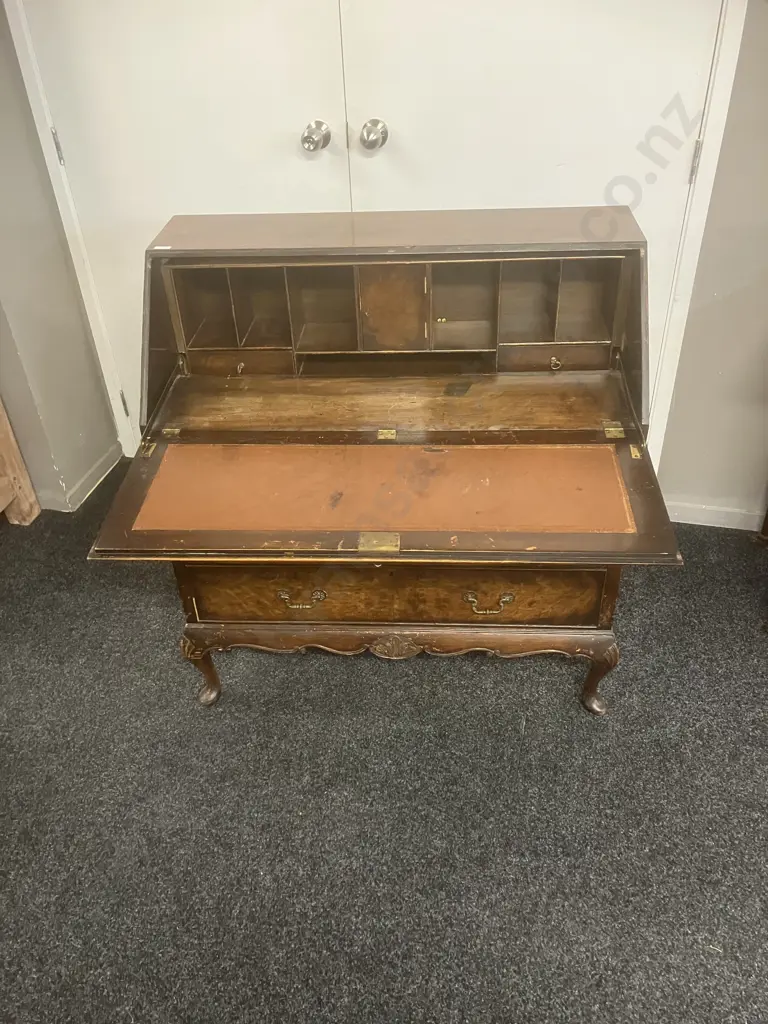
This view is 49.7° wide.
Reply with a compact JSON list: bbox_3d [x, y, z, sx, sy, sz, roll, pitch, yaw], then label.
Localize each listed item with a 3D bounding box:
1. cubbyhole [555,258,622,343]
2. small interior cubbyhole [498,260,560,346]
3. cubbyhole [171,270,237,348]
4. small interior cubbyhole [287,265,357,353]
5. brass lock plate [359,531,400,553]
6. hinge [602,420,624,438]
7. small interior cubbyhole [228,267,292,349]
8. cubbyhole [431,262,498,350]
[{"bbox_3d":[0.388,-0.434,1.617,0.104,0.165,0.142,0,37,4],"label":"cubbyhole"},{"bbox_3d":[0.279,-0.434,1.624,0.106,0.165,0.142,0,37,4],"label":"small interior cubbyhole"},{"bbox_3d":[-0.341,-0.436,1.667,0.103,0.165,0.142,0,37,4],"label":"cubbyhole"},{"bbox_3d":[-0.113,-0.430,1.654,0.125,0.177,0.142,0,37,4],"label":"small interior cubbyhole"},{"bbox_3d":[-0.007,0.045,1.248,0.061,0.005,0.046,0,37,4],"label":"brass lock plate"},{"bbox_3d":[0.406,-0.145,1.462,0.034,0.005,0.057,0,37,4],"label":"hinge"},{"bbox_3d":[-0.233,-0.436,1.659,0.104,0.165,0.142,0,37,4],"label":"small interior cubbyhole"},{"bbox_3d":[0.160,-0.429,1.636,0.123,0.177,0.142,0,37,4],"label":"cubbyhole"}]

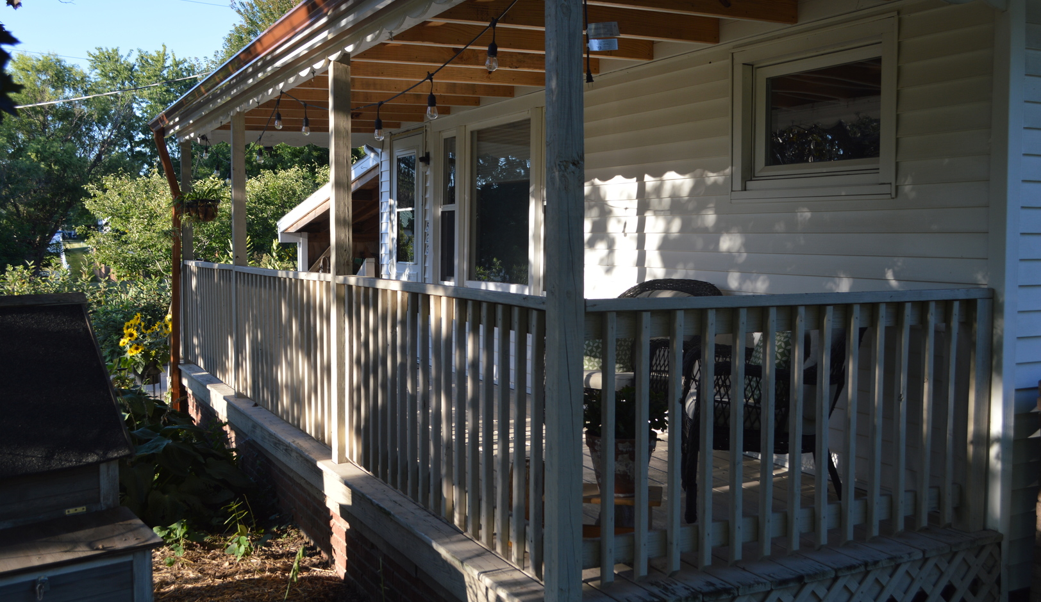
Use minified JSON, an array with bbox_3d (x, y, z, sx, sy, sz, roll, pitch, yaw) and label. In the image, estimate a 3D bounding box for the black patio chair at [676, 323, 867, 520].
[{"bbox_3d":[1.072,0.436,4.467,0.770,0.890,0.680,0,4,1],"label":"black patio chair"}]

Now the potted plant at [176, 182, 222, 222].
[{"bbox_3d":[-2.738,-0.846,8.873,0.400,0.360,0.400,-2,4,-27],"label":"potted plant"}]

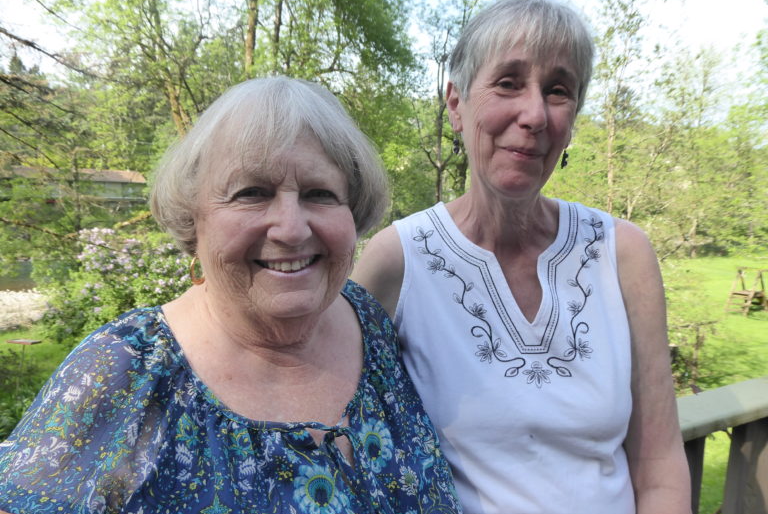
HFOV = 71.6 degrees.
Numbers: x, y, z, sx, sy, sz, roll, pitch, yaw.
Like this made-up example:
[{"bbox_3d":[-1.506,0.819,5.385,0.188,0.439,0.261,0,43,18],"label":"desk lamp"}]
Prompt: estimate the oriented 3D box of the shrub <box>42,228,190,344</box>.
[{"bbox_3d":[-5.550,0.650,11.400,3.400,2.450,2.700,0,9,0],"label":"shrub"}]

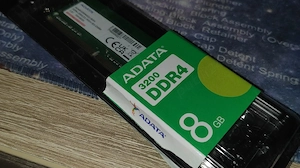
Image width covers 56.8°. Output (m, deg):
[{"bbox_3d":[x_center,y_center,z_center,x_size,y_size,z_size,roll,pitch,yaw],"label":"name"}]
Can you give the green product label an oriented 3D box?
[{"bbox_3d":[0.016,0.001,0.127,0.054,0.003,0.042,39,62,21],"label":"green product label"}]

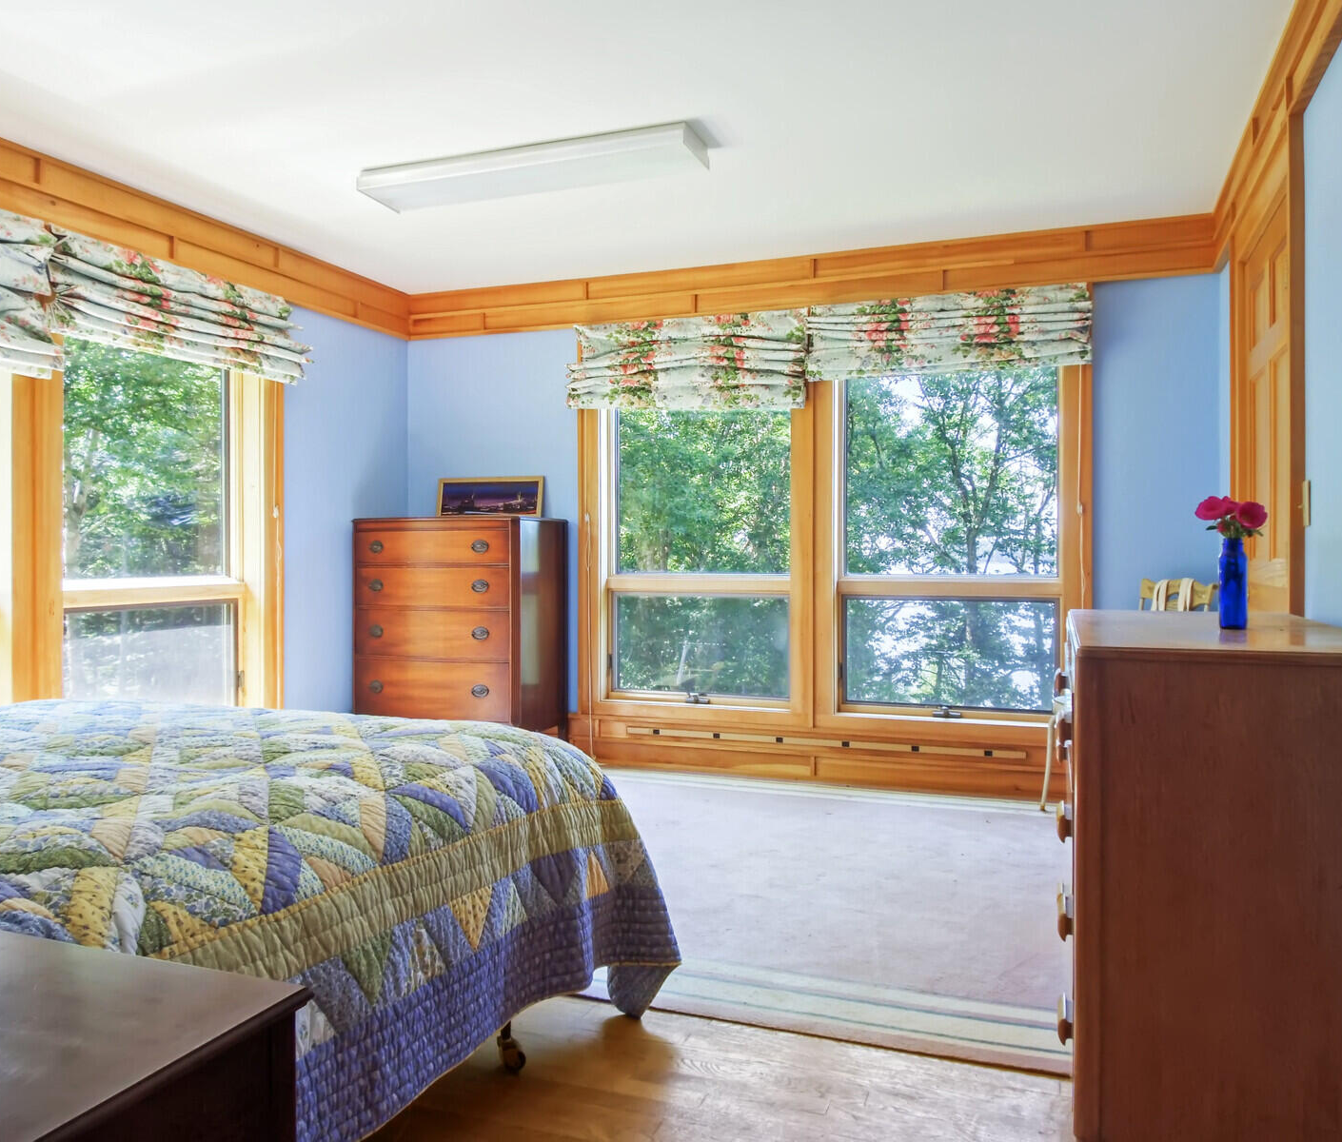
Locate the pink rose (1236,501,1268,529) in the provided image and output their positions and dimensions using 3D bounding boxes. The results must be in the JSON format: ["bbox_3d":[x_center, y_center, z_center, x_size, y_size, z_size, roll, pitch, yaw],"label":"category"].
[{"bbox_3d":[1.249,-0.121,2.080,0.066,0.061,0.060,0,1,24],"label":"pink rose"}]

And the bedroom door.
[{"bbox_3d":[1.810,-0.024,2.981,0.060,2.050,0.960,0,1,23],"label":"bedroom door"}]

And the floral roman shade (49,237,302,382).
[{"bbox_3d":[-1.906,-1.027,3.861,0.090,0.380,1.140,0,1,24],"label":"floral roman shade"}]

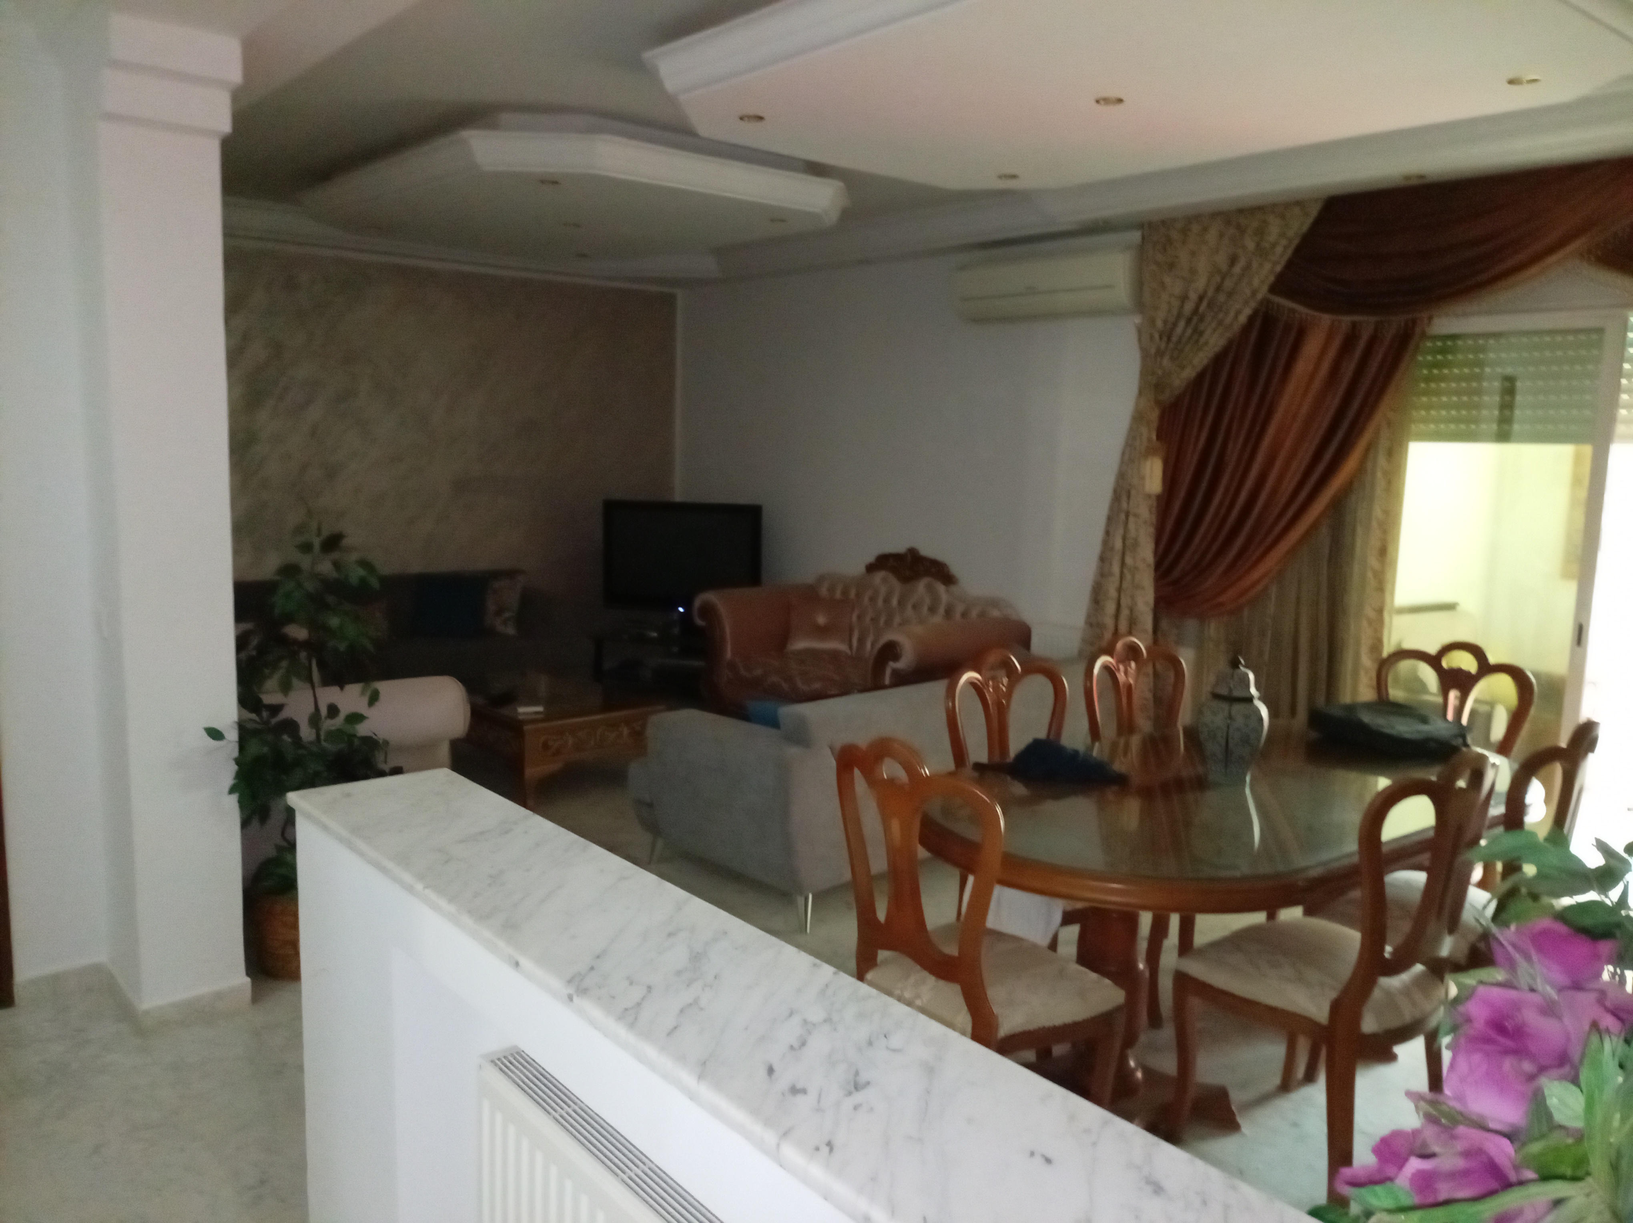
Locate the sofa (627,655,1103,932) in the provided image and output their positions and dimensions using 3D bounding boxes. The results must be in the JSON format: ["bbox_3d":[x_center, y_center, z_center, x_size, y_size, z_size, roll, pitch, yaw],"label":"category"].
[{"bbox_3d":[0.271,0.608,4.814,1.754,0.777,0.935,-5,11,-41],"label":"sofa"}]

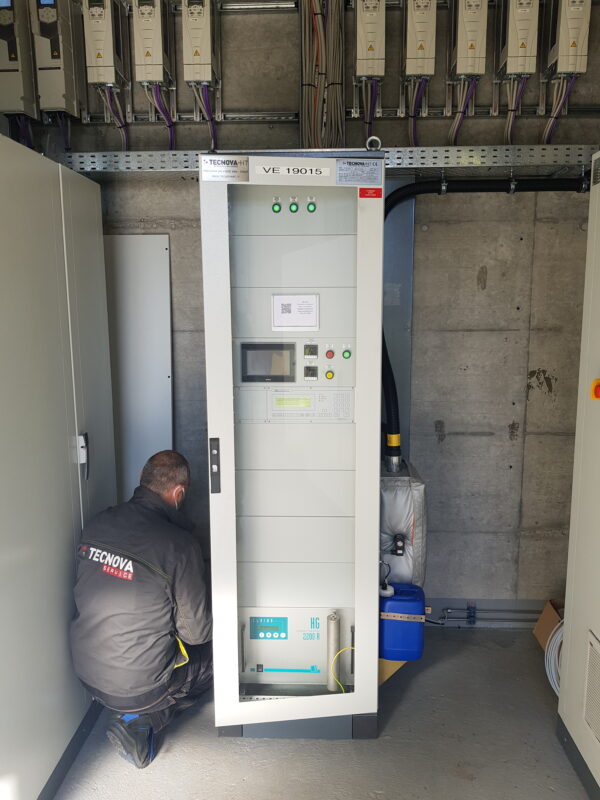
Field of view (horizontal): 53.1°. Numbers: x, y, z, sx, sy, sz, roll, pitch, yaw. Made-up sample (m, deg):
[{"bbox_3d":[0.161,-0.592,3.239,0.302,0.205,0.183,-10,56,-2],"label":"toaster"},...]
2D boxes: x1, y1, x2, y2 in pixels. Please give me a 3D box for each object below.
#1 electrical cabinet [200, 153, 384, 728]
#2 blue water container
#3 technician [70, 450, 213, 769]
[{"bbox_3d":[-0.011,0.197,2.415,0.600,2.100,0.640,0,7,1],"label":"electrical cabinet"},{"bbox_3d":[0.439,0.996,2.731,0.215,0.305,0.200,0,7,1],"label":"blue water container"},{"bbox_3d":[-0.530,0.734,2.338,0.540,1.060,0.700,5,9,35],"label":"technician"}]

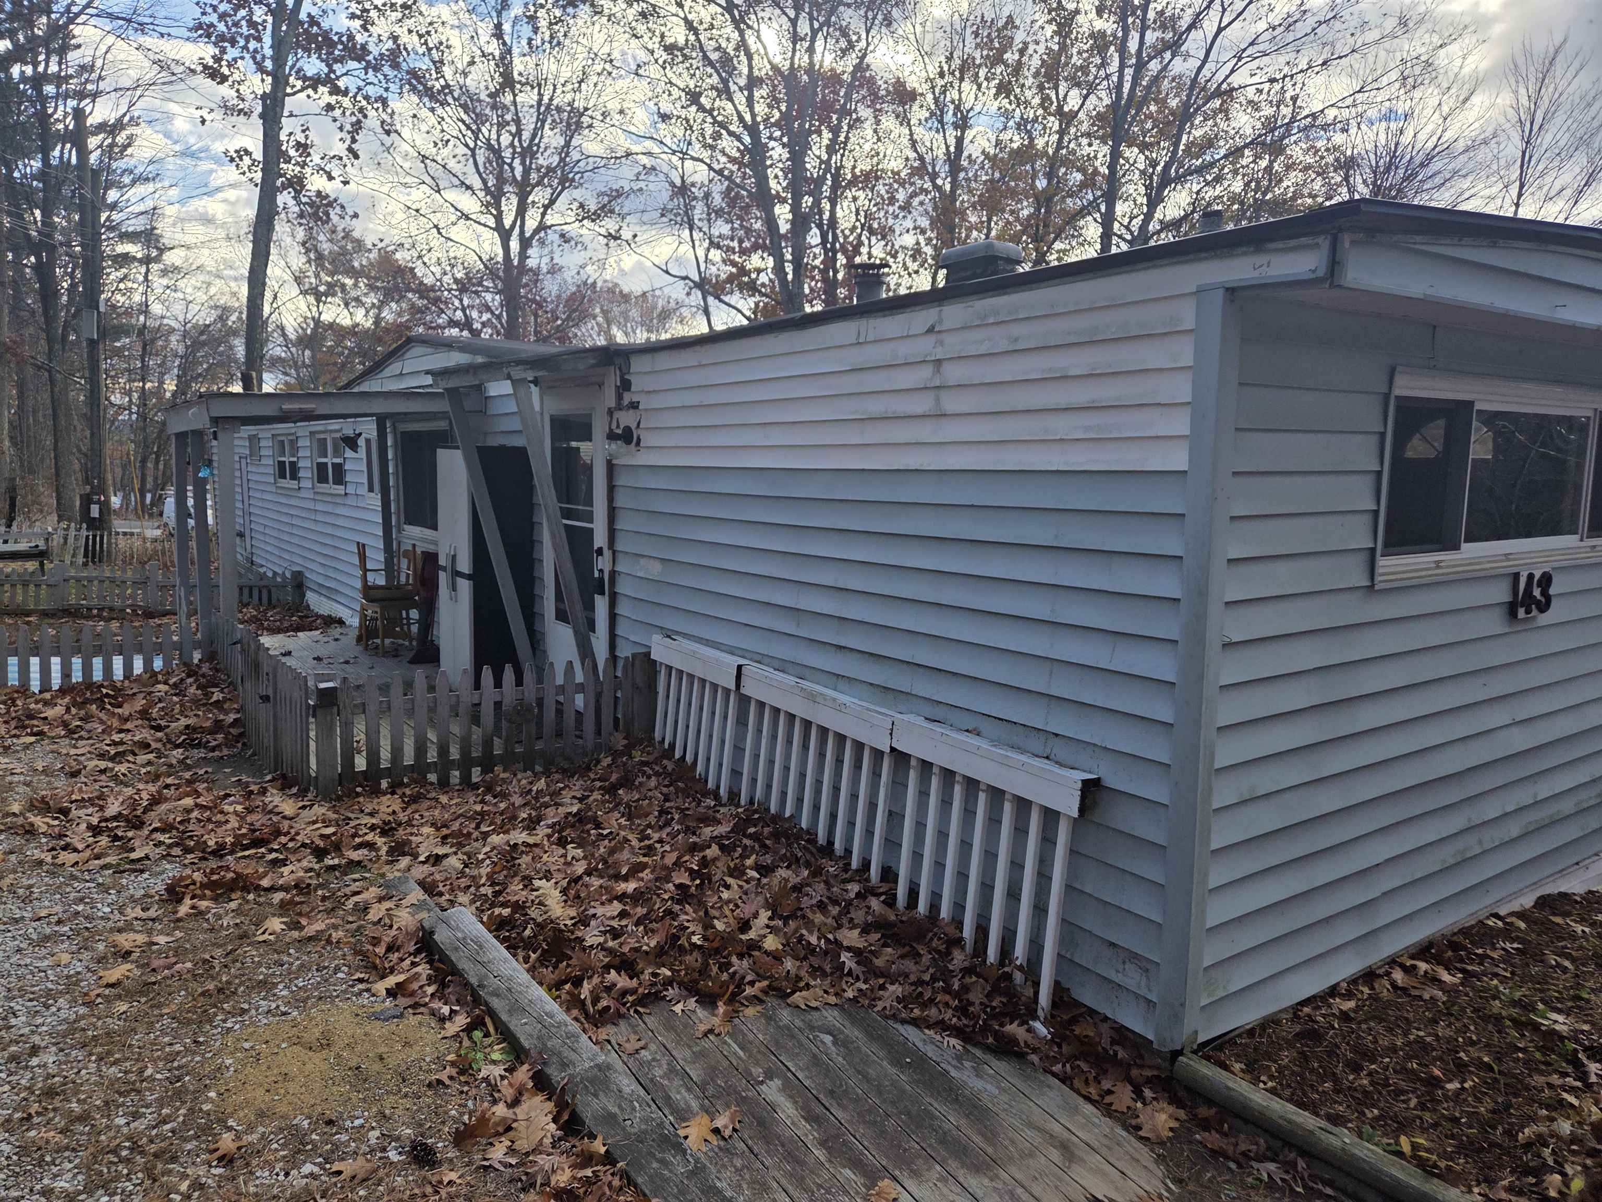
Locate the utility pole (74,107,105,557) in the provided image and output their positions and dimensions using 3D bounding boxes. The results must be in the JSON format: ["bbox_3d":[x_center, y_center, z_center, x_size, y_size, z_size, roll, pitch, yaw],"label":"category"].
[{"bbox_3d":[-14.019,-5.177,21.024,0.270,8.720,0.270,-2,8,-34],"label":"utility pole"}]

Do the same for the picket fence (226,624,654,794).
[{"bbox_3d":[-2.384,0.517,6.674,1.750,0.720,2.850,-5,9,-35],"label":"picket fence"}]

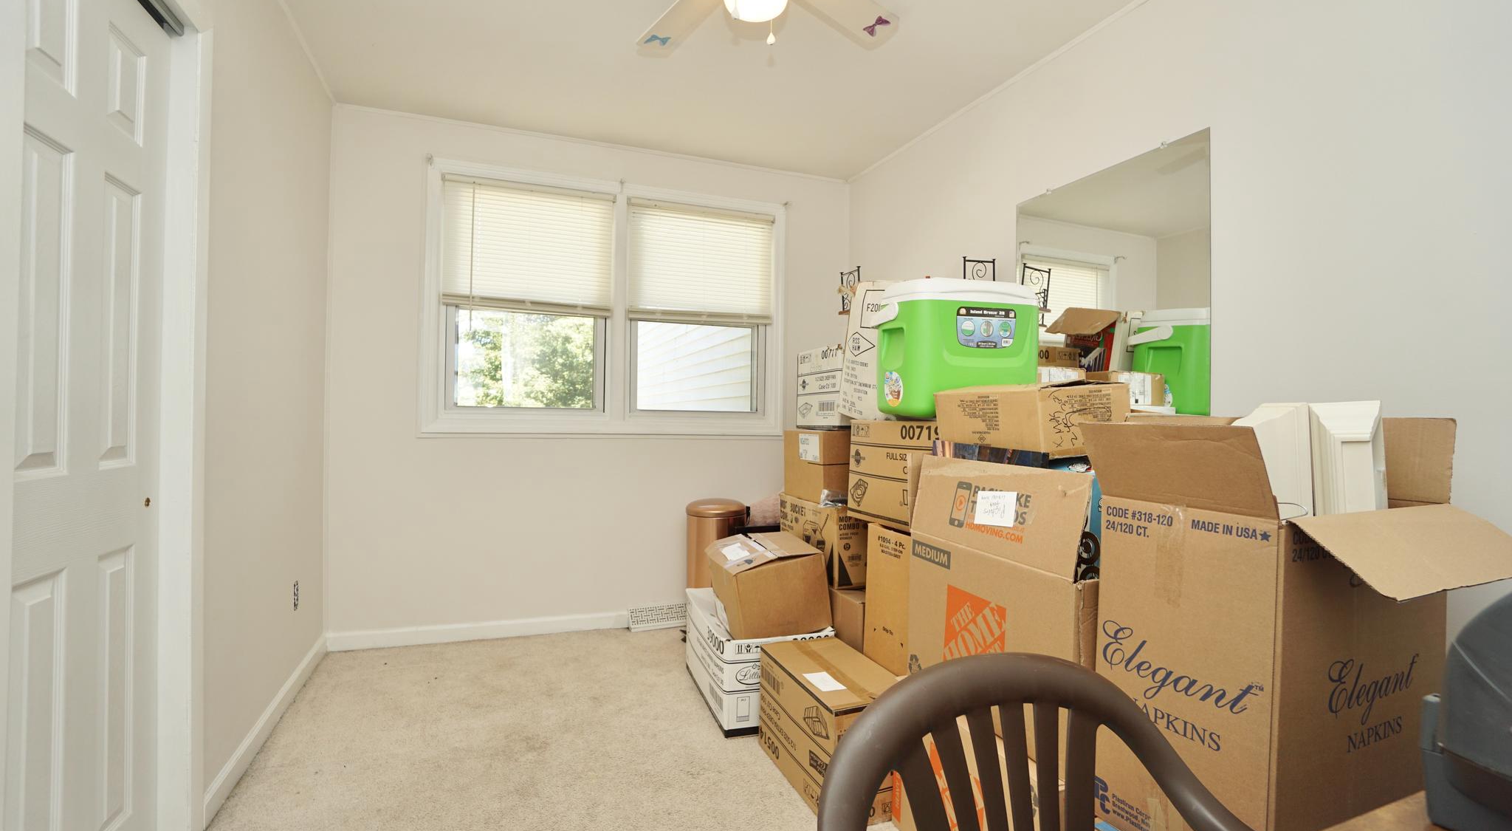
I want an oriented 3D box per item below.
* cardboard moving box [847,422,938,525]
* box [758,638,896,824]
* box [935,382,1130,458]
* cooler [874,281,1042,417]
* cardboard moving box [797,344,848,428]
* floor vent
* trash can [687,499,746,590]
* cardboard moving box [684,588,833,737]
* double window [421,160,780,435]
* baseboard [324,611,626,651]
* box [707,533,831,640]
[{"bbox_3d":[0.604,0.192,2.062,0.380,0.335,0.500,1,1,-23],"label":"cardboard moving box"},{"bbox_3d":[0.247,0.960,1.981,0.299,0.329,0.480,1,1,-24],"label":"box"},{"bbox_3d":[0.657,0.012,1.556,0.260,0.138,0.360,1,0,-22],"label":"box"},{"bbox_3d":[0.630,-0.196,2.043,0.410,0.420,0.345,1,0,-14],"label":"cooler"},{"bbox_3d":[0.424,-0.101,2.494,0.400,0.300,0.370,1,0,-21],"label":"cardboard moving box"},{"bbox_3d":[-0.454,1.028,3.260,0.400,0.115,0.060,1,0,-18],"label":"floor vent"},{"bbox_3d":[-0.196,0.755,3.081,0.325,0.685,0.295,1,1,-11],"label":"trash can"},{"bbox_3d":[-0.011,0.930,2.501,0.400,0.325,0.646,1,0,-18],"label":"cardboard moving box"},{"bbox_3d":[-0.694,-0.528,3.204,1.770,1.270,0.090,1,0,-18],"label":"double window"},{"bbox_3d":[-1.282,1.031,3.024,1.342,0.083,0.020,1,1,-19],"label":"baseboard"},{"bbox_3d":[0.042,0.663,2.459,0.345,0.288,0.378,-9,5,-19],"label":"box"}]

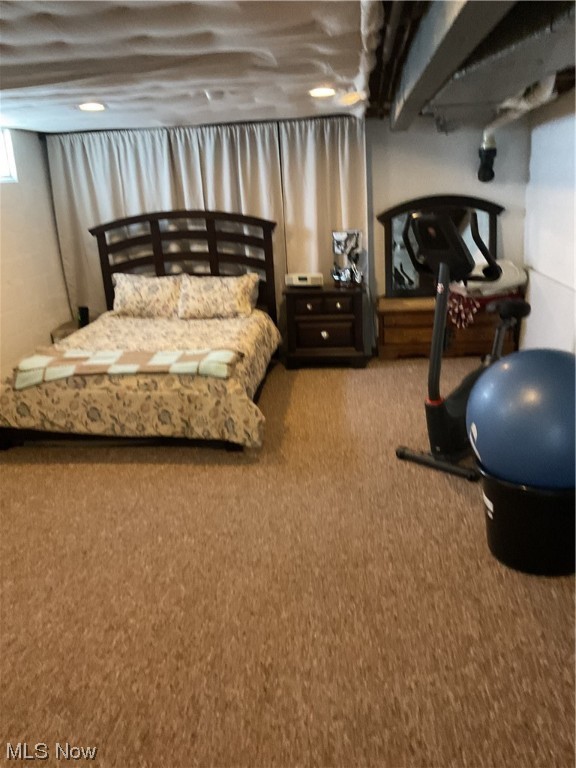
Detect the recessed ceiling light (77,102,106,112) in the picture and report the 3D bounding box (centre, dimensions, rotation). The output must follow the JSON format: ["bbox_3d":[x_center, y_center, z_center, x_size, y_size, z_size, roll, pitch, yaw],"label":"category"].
[{"bbox_3d":[-1.305,-1.846,4.296,0.180,0.040,0.180,-1,17,6],"label":"recessed ceiling light"}]

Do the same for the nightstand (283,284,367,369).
[{"bbox_3d":[0.346,-0.513,5.710,0.680,0.656,0.430,-1,17,6],"label":"nightstand"}]

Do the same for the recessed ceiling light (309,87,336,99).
[{"bbox_3d":[0.222,-1.875,4.139,0.180,0.040,0.180,-1,17,6],"label":"recessed ceiling light"}]

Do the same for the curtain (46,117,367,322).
[{"bbox_3d":[-0.716,-1.256,5.918,2.870,2.060,0.130,-1,17,6],"label":"curtain"}]

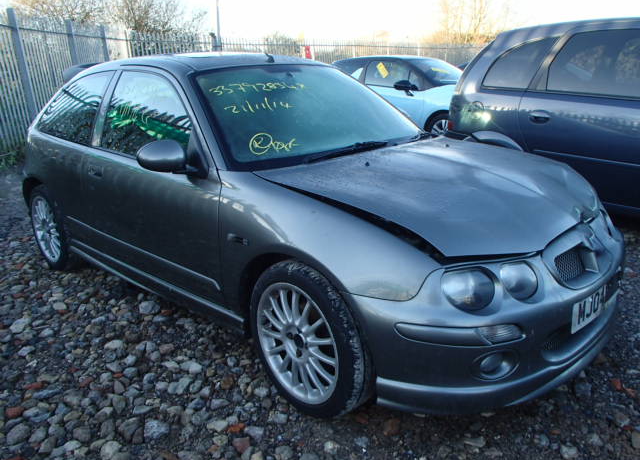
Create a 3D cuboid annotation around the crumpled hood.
[{"bbox_3d":[0.584,-0.198,2.192,1.070,0.260,1.420,13,22,42],"label":"crumpled hood"}]

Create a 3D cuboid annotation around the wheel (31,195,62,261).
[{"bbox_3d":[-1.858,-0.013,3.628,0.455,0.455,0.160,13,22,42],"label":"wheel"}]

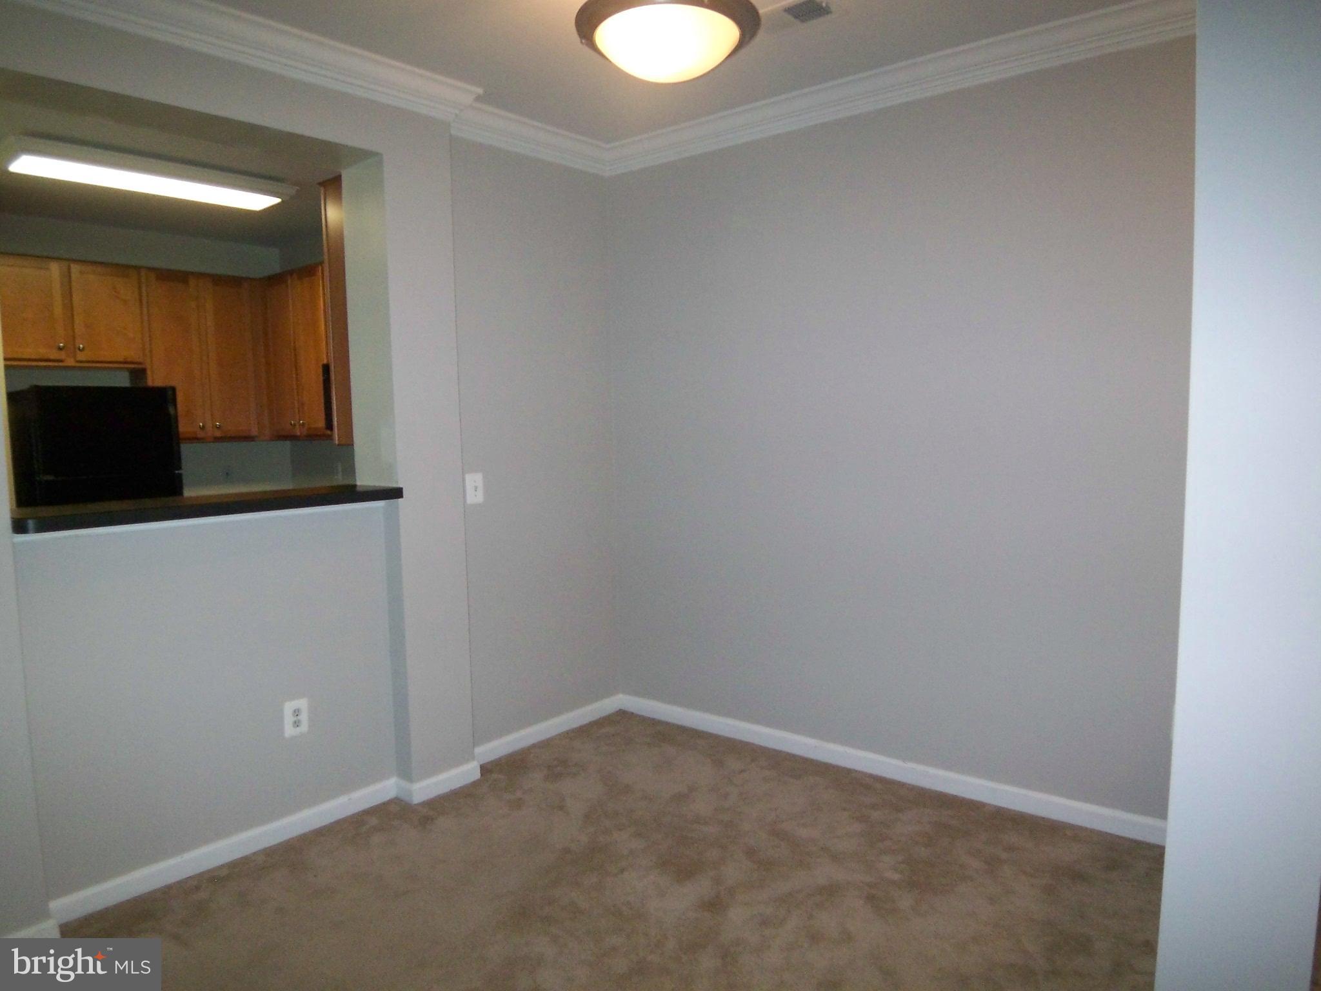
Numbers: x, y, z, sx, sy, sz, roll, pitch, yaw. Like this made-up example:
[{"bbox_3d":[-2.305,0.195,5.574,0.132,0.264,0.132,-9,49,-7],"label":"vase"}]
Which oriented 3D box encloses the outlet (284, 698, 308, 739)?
[{"bbox_3d":[-1.270,0.774,3.058,0.010,0.124,0.082,3,7,39],"label":"outlet"}]

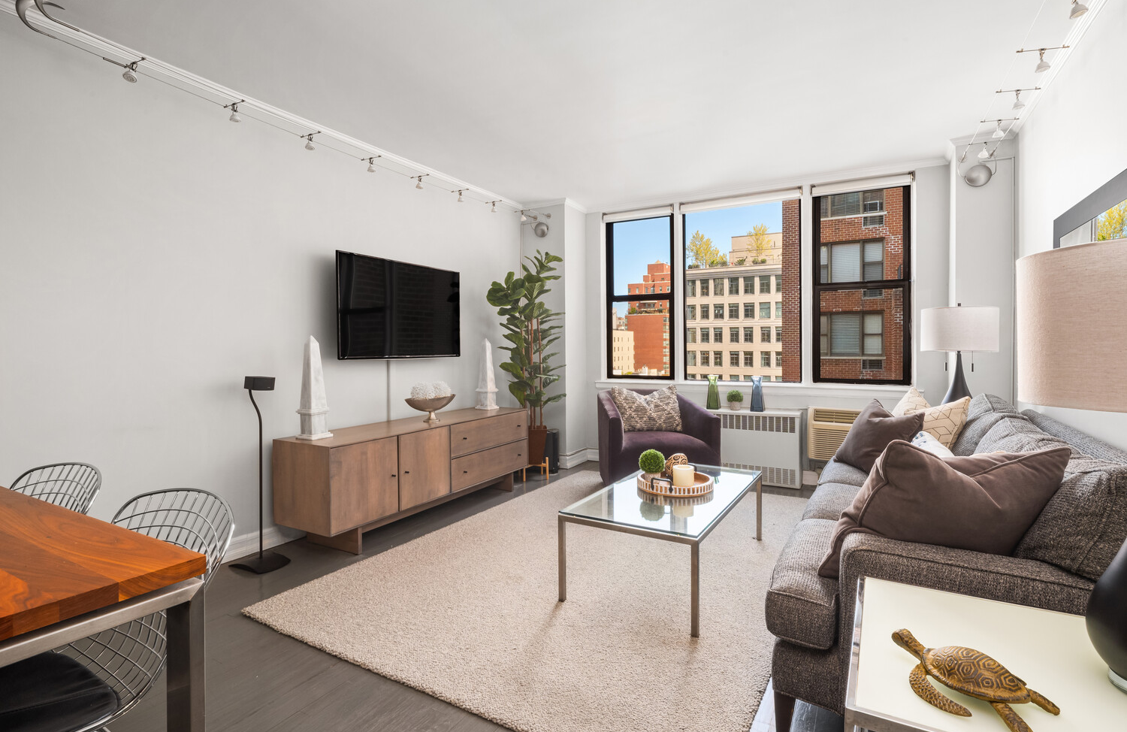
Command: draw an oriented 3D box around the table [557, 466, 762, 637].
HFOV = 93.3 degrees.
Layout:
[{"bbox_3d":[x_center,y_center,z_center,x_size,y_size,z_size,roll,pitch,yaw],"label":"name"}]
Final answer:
[{"bbox_3d":[0.556,0.815,2.685,0.619,0.393,1.210,1,2,31],"label":"table"}]

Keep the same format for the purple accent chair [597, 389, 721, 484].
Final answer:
[{"bbox_3d":[0.746,0.593,4.391,0.859,0.730,0.758,0,2,-3],"label":"purple accent chair"}]

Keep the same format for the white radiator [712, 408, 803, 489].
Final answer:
[{"bbox_3d":[1.510,0.649,4.406,0.842,0.600,0.236,0,2,29],"label":"white radiator"}]

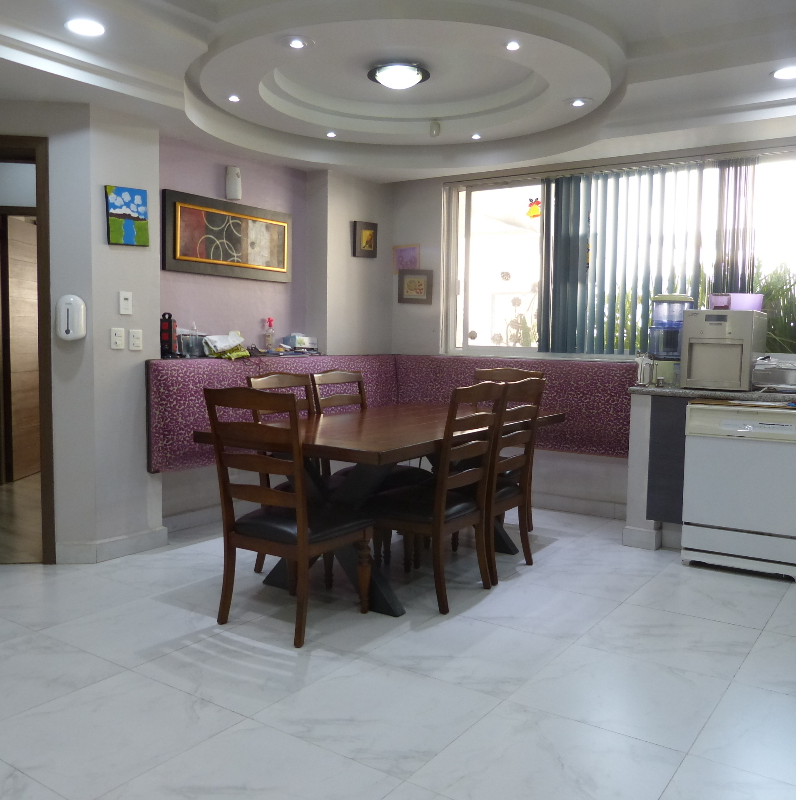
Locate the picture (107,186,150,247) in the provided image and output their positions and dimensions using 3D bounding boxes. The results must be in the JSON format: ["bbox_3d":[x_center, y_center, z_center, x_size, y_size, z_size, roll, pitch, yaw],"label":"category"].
[{"bbox_3d":[-1.460,-0.988,4.158,0.022,0.300,0.252,4,8,35],"label":"picture"}]

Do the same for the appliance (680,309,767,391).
[{"bbox_3d":[1.944,-0.295,4.593,0.376,0.448,0.440,4,5,35],"label":"appliance"}]

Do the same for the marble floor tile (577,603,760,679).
[{"bbox_3d":[1.120,0.983,3.175,0.600,0.012,0.600,4,5,35],"label":"marble floor tile"}]

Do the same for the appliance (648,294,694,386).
[{"bbox_3d":[1.722,-0.376,4.840,0.280,0.566,0.280,4,5,35],"label":"appliance"}]

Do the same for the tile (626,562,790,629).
[{"bbox_3d":[1.479,0.950,3.689,0.600,0.010,0.630,4,5,35],"label":"tile"}]

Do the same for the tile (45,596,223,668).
[{"bbox_3d":[-1.043,0.950,3.211,0.600,0.012,0.600,4,5,35],"label":"tile"}]

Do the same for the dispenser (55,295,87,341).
[{"bbox_3d":[-1.682,-0.422,3.961,0.130,0.240,0.105,0,4,-8],"label":"dispenser"}]

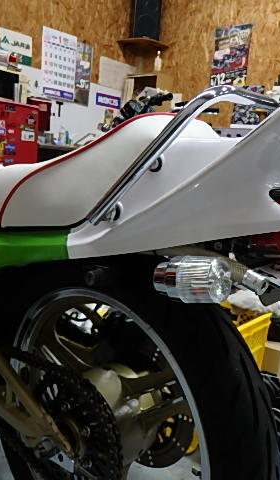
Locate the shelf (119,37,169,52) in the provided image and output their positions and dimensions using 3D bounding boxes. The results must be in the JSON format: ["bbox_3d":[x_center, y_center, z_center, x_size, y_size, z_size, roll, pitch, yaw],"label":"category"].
[{"bbox_3d":[0.045,-2.096,4.981,0.400,0.030,0.470,12,12,38],"label":"shelf"}]

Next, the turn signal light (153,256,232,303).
[{"bbox_3d":[0.056,0.043,0.498,0.077,0.050,0.050,-1,6,32],"label":"turn signal light"}]

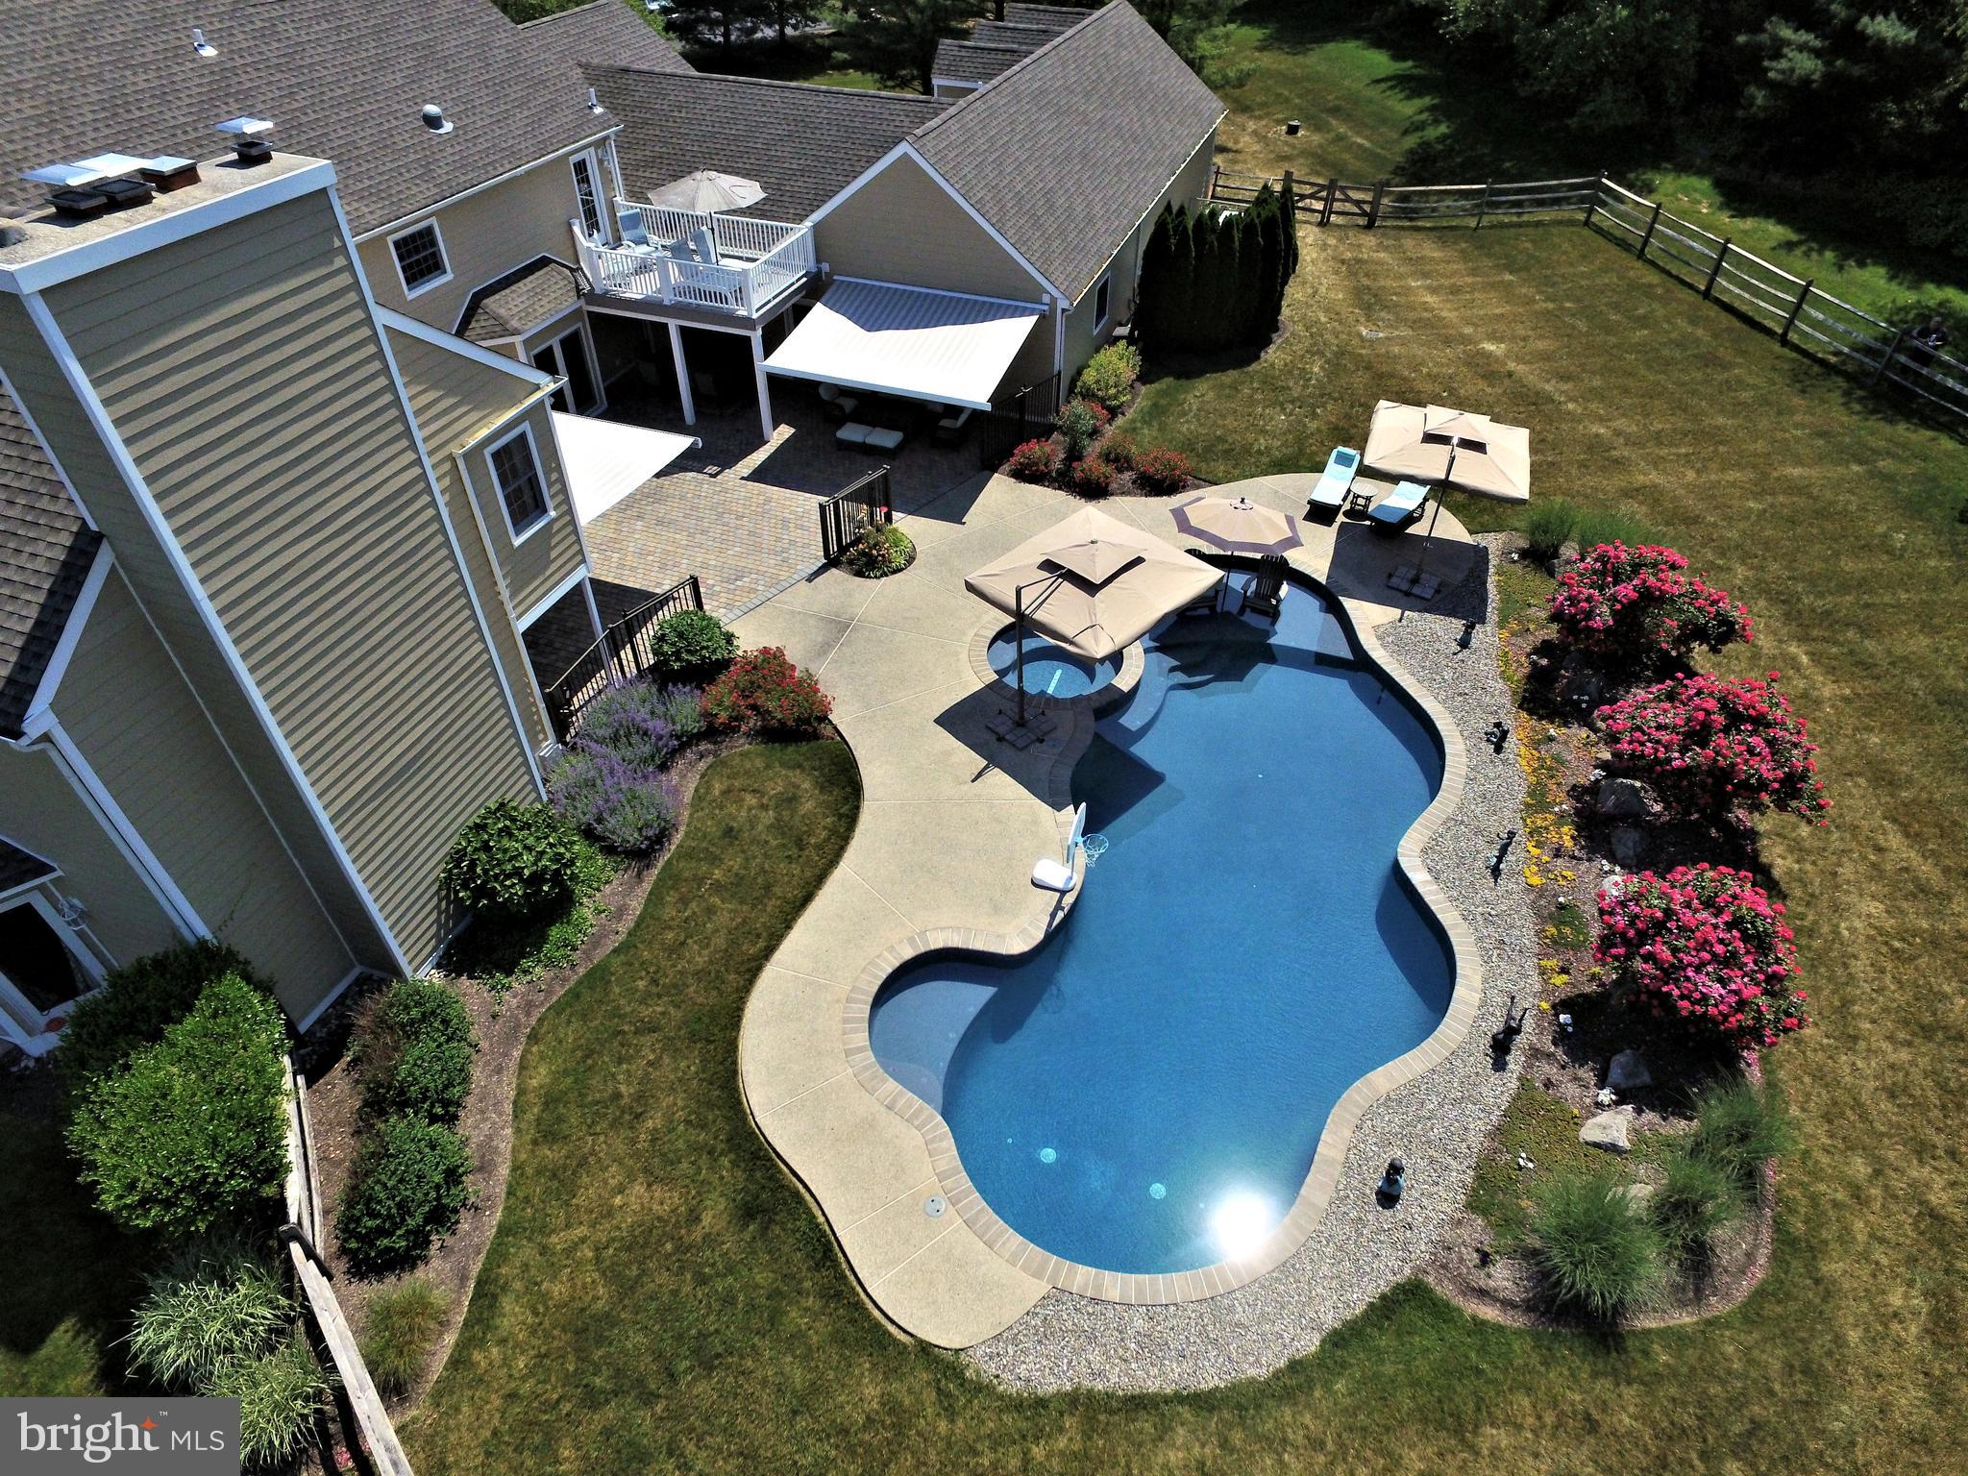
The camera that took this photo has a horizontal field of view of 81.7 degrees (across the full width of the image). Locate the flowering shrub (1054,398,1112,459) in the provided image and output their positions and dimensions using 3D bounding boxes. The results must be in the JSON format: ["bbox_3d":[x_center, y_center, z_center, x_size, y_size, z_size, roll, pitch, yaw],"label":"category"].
[{"bbox_3d":[2.180,-6.832,25.242,1.300,1.350,1.200,1,42,0],"label":"flowering shrub"}]

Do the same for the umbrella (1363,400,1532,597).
[{"bbox_3d":[8.841,-4.928,22.200,2.950,2.750,3.550,14,44,14],"label":"umbrella"}]

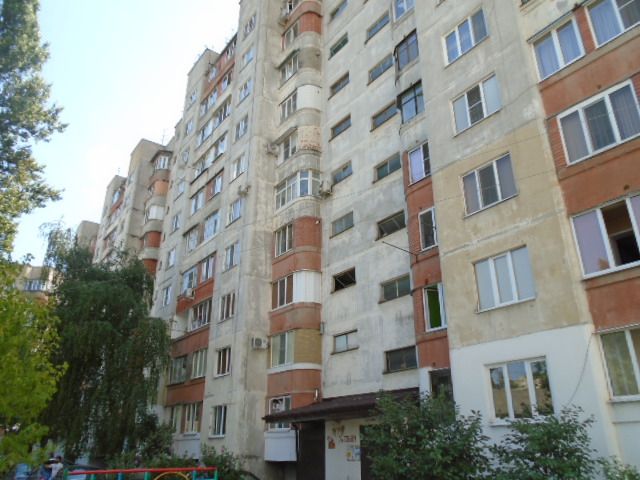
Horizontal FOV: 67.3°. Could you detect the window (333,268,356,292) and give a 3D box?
[{"bbox_3d":[1.174,1.875,22.141,0.160,0.768,1.616,17,-28,-34],"label":"window"}]

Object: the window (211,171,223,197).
[{"bbox_3d":[-6.660,-3.481,31.211,0.154,1.333,1.435,17,-29,-35],"label":"window"}]

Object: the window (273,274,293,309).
[{"bbox_3d":[-1.854,2.553,23.601,0.170,1.450,1.850,17,-29,-34],"label":"window"}]

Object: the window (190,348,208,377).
[{"bbox_3d":[-6.659,6.806,26.359,0.170,1.469,1.873,17,-29,-34],"label":"window"}]

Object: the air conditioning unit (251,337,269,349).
[{"bbox_3d":[-2.943,5.047,23.501,0.780,0.550,0.300,17,-29,-34],"label":"air conditioning unit"}]

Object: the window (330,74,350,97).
[{"bbox_3d":[1.147,-8.505,26.586,0.160,0.747,1.687,17,-28,-34],"label":"window"}]

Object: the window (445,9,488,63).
[{"bbox_3d":[4.872,-6.762,16.163,0.150,1.393,1.678,17,-29,-34],"label":"window"}]

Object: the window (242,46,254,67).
[{"bbox_3d":[-4.883,-12.232,32.444,0.170,1.277,1.589,17,-29,-34],"label":"window"}]

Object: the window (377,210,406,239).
[{"bbox_3d":[3.086,-0.659,20.746,0.170,0.762,1.611,17,-29,-34],"label":"window"}]

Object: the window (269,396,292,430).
[{"bbox_3d":[-1.773,7.669,21.272,0.170,1.350,1.720,17,-29,-34],"label":"window"}]

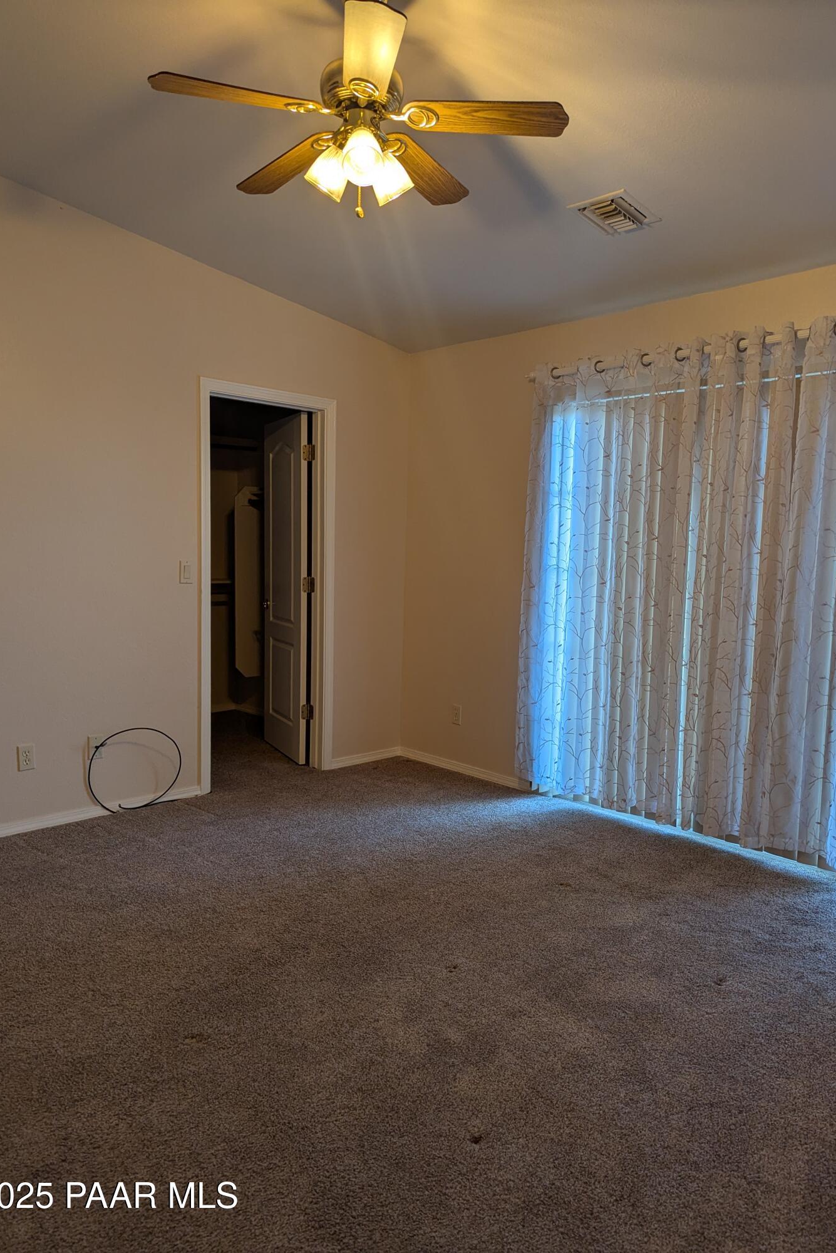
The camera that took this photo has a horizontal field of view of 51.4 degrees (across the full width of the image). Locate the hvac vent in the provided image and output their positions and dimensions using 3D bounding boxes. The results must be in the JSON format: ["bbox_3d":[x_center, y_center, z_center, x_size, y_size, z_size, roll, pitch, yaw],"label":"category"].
[{"bbox_3d":[0.746,-1.543,3.272,0.270,0.025,0.245,7,0,-45],"label":"hvac vent"}]

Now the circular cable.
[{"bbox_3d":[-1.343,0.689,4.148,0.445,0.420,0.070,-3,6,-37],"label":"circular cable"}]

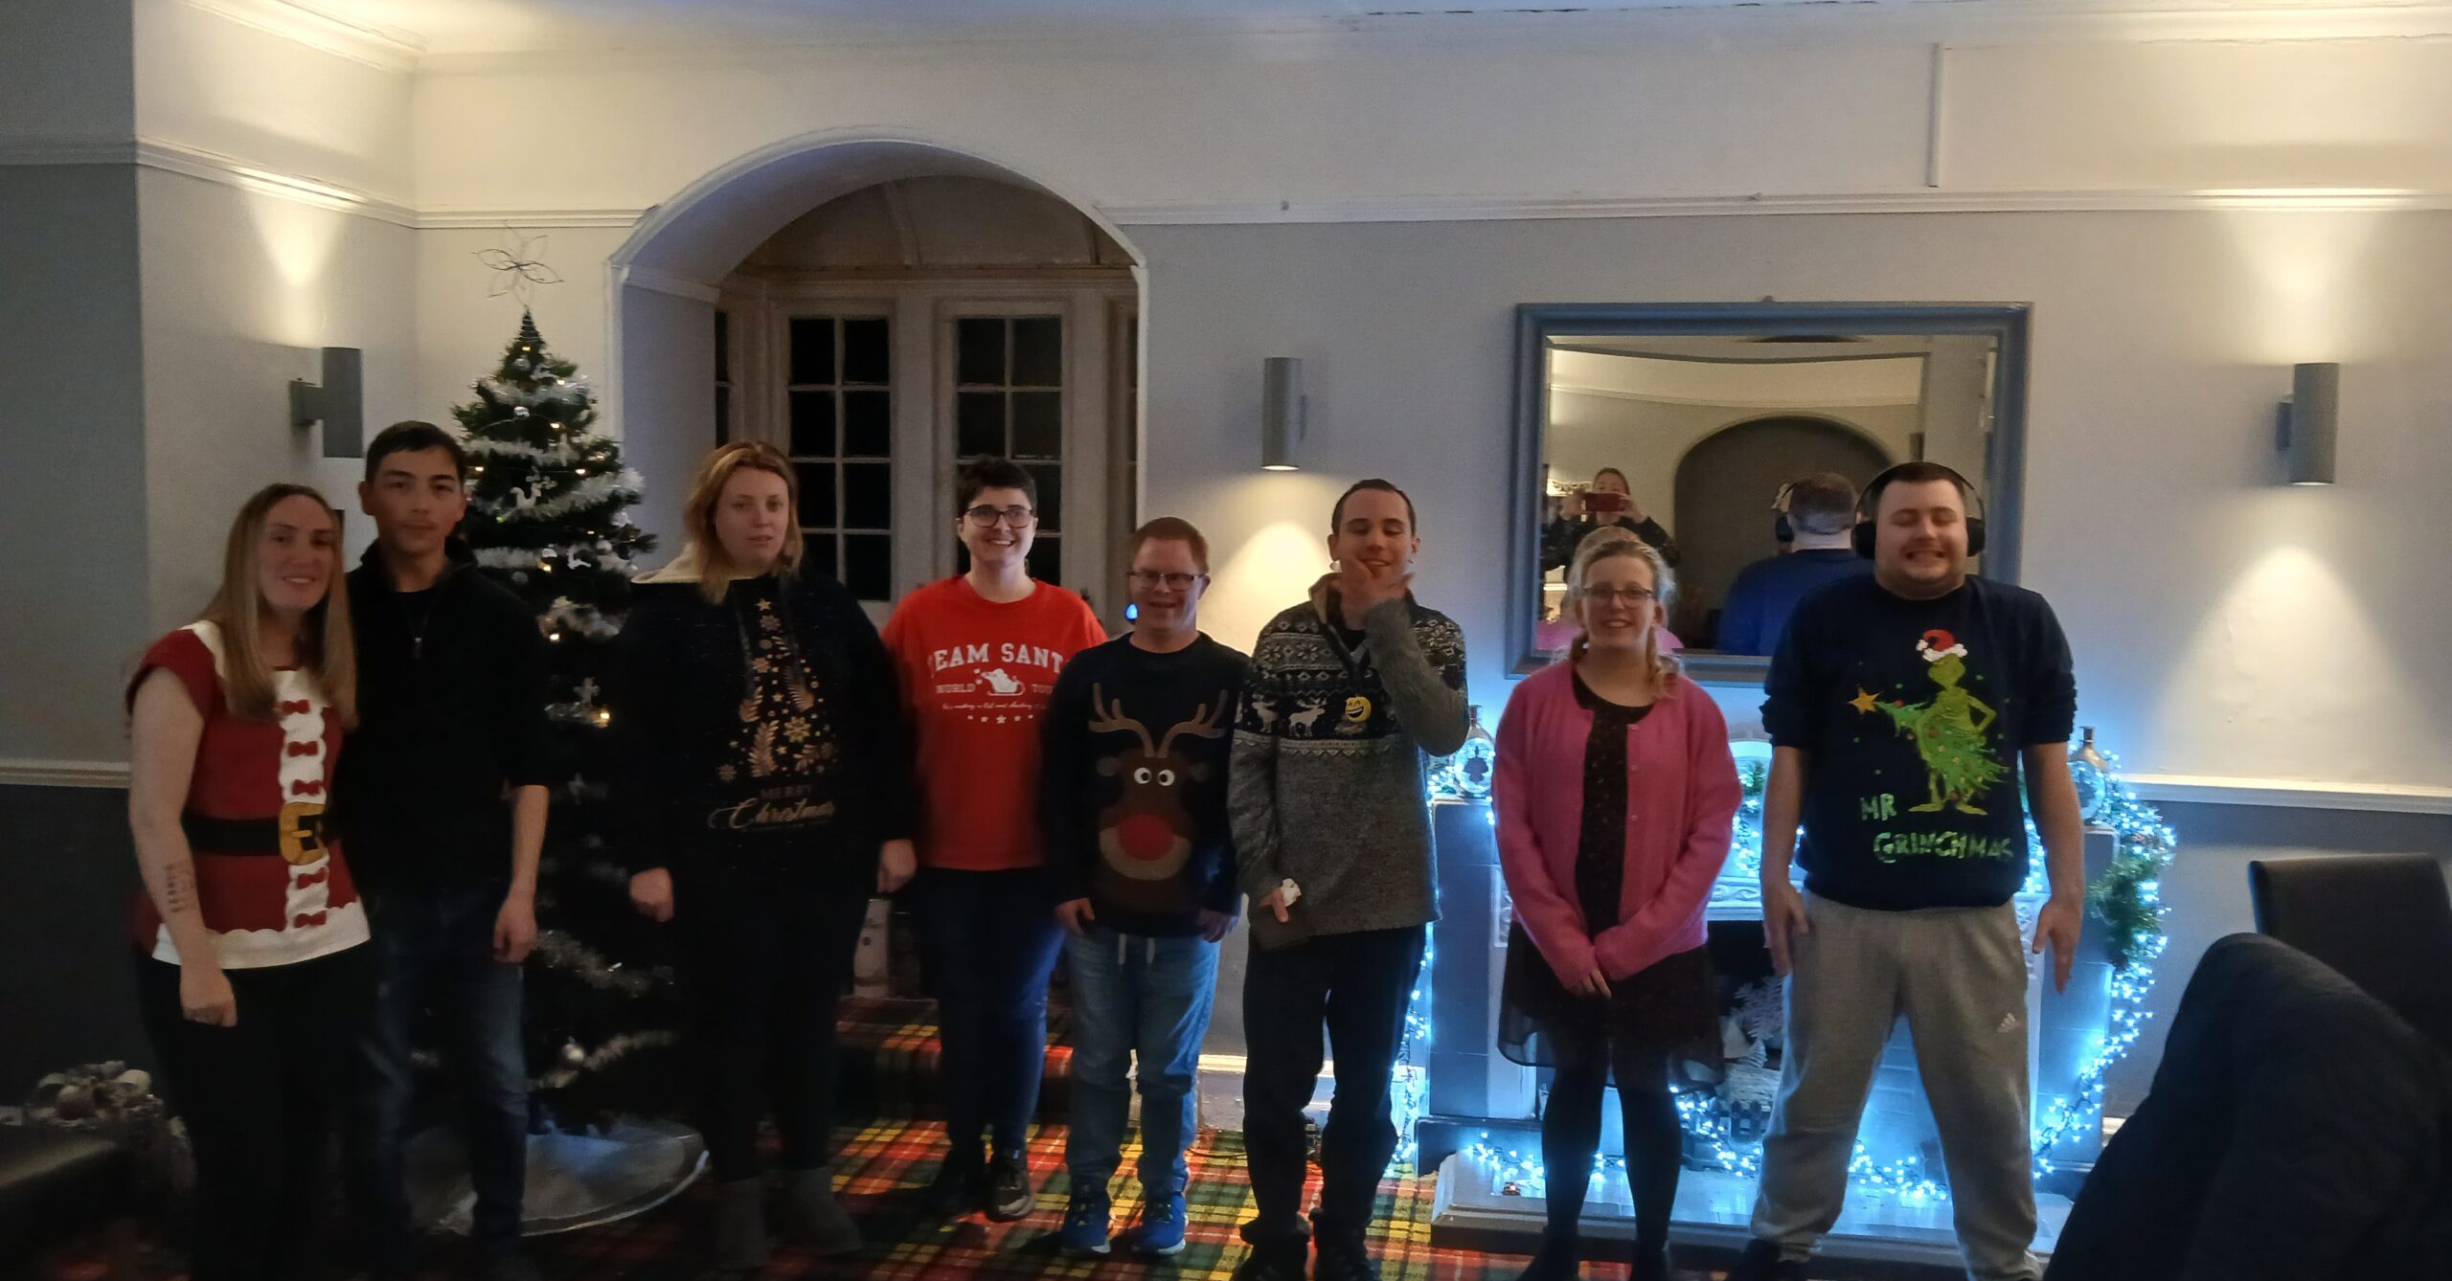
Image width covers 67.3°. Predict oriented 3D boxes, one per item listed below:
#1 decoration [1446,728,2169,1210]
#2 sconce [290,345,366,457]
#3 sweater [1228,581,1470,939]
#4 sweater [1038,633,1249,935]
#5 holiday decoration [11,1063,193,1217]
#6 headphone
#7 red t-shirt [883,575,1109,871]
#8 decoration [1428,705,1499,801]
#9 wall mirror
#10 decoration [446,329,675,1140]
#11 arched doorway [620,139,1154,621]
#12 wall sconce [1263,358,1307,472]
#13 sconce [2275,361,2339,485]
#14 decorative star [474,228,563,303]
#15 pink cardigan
[{"bbox_3d":[1.334,0.702,4.206,1.573,1.056,0.426,2,4,10],"label":"decoration"},{"bbox_3d":[-2.201,-0.584,4.538,0.152,0.268,0.091,2,4,10],"label":"sconce"},{"bbox_3d":[0.225,0.221,3.401,0.455,0.640,0.310,1,4,6],"label":"sweater"},{"bbox_3d":[-0.178,0.320,4.037,0.487,0.670,0.304,1,4,1],"label":"sweater"},{"bbox_3d":[-2.171,0.973,3.578,0.390,0.290,0.330,-2,4,-30],"label":"holiday decoration"},{"bbox_3d":[1.280,-0.239,3.405,0.225,0.190,0.090,2,4,17],"label":"headphone"},{"bbox_3d":[-0.481,0.175,3.872,0.500,0.610,0.270,1,4,-2],"label":"red t-shirt"},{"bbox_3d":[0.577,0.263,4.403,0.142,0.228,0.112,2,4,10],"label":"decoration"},{"bbox_3d":[1.197,-0.323,4.109,1.110,0.850,0.060,1,4,10],"label":"wall mirror"},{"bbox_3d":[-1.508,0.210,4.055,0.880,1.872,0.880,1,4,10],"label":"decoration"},{"bbox_3d":[-0.895,-0.054,5.059,1.462,2.517,0.487,2,4,10],"label":"arched doorway"},{"bbox_3d":[0.142,-0.553,4.515,0.091,0.268,0.152,2,4,10],"label":"wall sconce"},{"bbox_3d":[2.266,-0.454,3.862,0.085,0.250,0.140,1,4,10],"label":"sconce"},{"bbox_3d":[-1.528,-0.815,3.986,0.200,0.180,0.090,0,4,-11],"label":"decorative star"},{"bbox_3d":[0.782,0.371,3.702,0.497,0.655,0.335,2,4,10],"label":"pink cardigan"}]

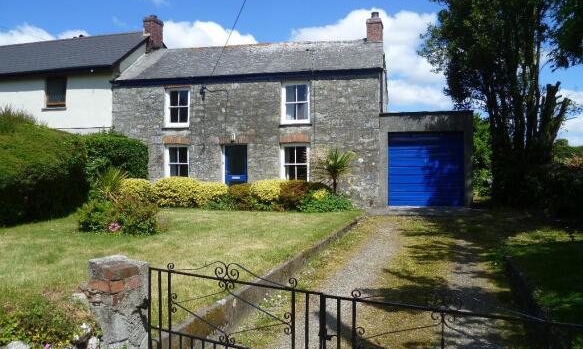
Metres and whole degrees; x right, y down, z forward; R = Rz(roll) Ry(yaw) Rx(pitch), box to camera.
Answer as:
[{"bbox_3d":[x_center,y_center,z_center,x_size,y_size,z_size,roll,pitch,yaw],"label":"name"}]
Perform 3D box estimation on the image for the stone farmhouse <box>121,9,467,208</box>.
[{"bbox_3d":[0.212,-2.501,18.595,12.508,6.878,6.000,1,2,16],"label":"stone farmhouse"}]

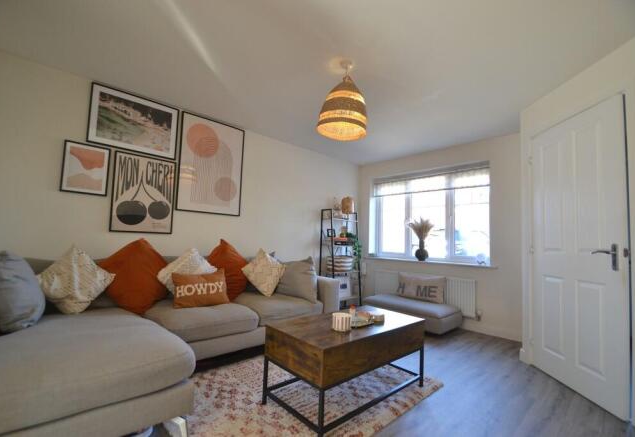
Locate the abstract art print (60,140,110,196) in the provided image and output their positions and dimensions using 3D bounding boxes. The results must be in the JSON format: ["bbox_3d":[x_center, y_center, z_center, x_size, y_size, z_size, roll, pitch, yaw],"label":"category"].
[{"bbox_3d":[-1.952,-0.417,2.311,0.302,0.420,0.022,6,-5,-43],"label":"abstract art print"}]

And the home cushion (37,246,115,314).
[{"bbox_3d":[-1.680,0.425,1.924,0.420,0.420,0.170,6,-23,-43],"label":"home cushion"}]

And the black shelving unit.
[{"bbox_3d":[0.364,0.607,4.082,0.570,1.460,0.360,7,-6,-42],"label":"black shelving unit"}]

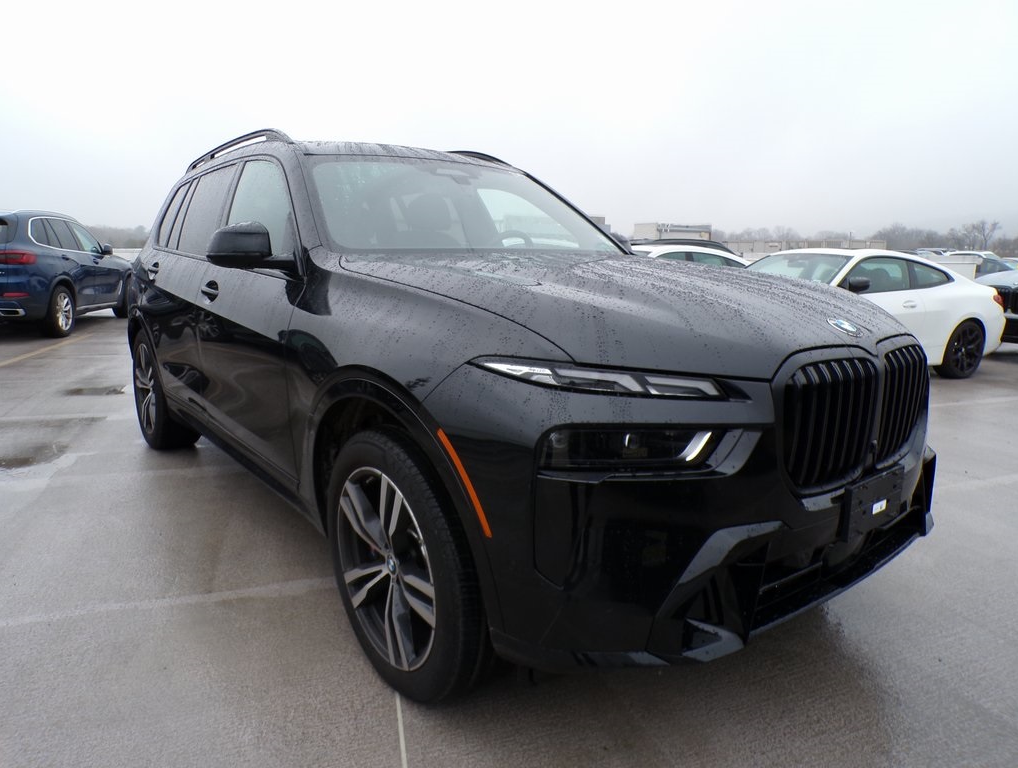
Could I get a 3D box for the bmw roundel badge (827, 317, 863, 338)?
[{"bbox_3d":[0.897,-0.152,1.894,0.094,0.015,0.094,-8,40,-37],"label":"bmw roundel badge"}]

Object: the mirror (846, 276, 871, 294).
[{"bbox_3d":[3.346,-0.958,6.859,0.140,0.150,0.200,-4,12,-24],"label":"mirror"}]

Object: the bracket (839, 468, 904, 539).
[{"bbox_3d":[0.964,0.313,1.890,0.295,0.152,0.038,-8,14,-37],"label":"bracket"}]

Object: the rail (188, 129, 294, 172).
[{"bbox_3d":[-1.516,-1.247,3.841,0.070,0.115,1.900,-8,14,-37],"label":"rail"}]

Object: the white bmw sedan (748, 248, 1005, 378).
[{"bbox_3d":[3.423,-0.822,7.984,4.768,1.388,1.852,-4,12,-24],"label":"white bmw sedan"}]

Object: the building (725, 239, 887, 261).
[{"bbox_3d":[36.749,-15.679,88.000,20.000,4.500,8.000,2,11,5],"label":"building"}]

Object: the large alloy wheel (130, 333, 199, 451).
[{"bbox_3d":[-2.174,0.020,4.548,0.290,0.780,0.780,-8,14,-37],"label":"large alloy wheel"}]

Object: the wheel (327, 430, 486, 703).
[{"bbox_3d":[-0.266,0.521,2.150,0.285,0.780,0.780,-8,14,-37],"label":"wheel"}]

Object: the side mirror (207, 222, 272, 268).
[{"bbox_3d":[-0.973,-0.511,2.622,0.230,0.165,0.170,-8,14,-37],"label":"side mirror"}]

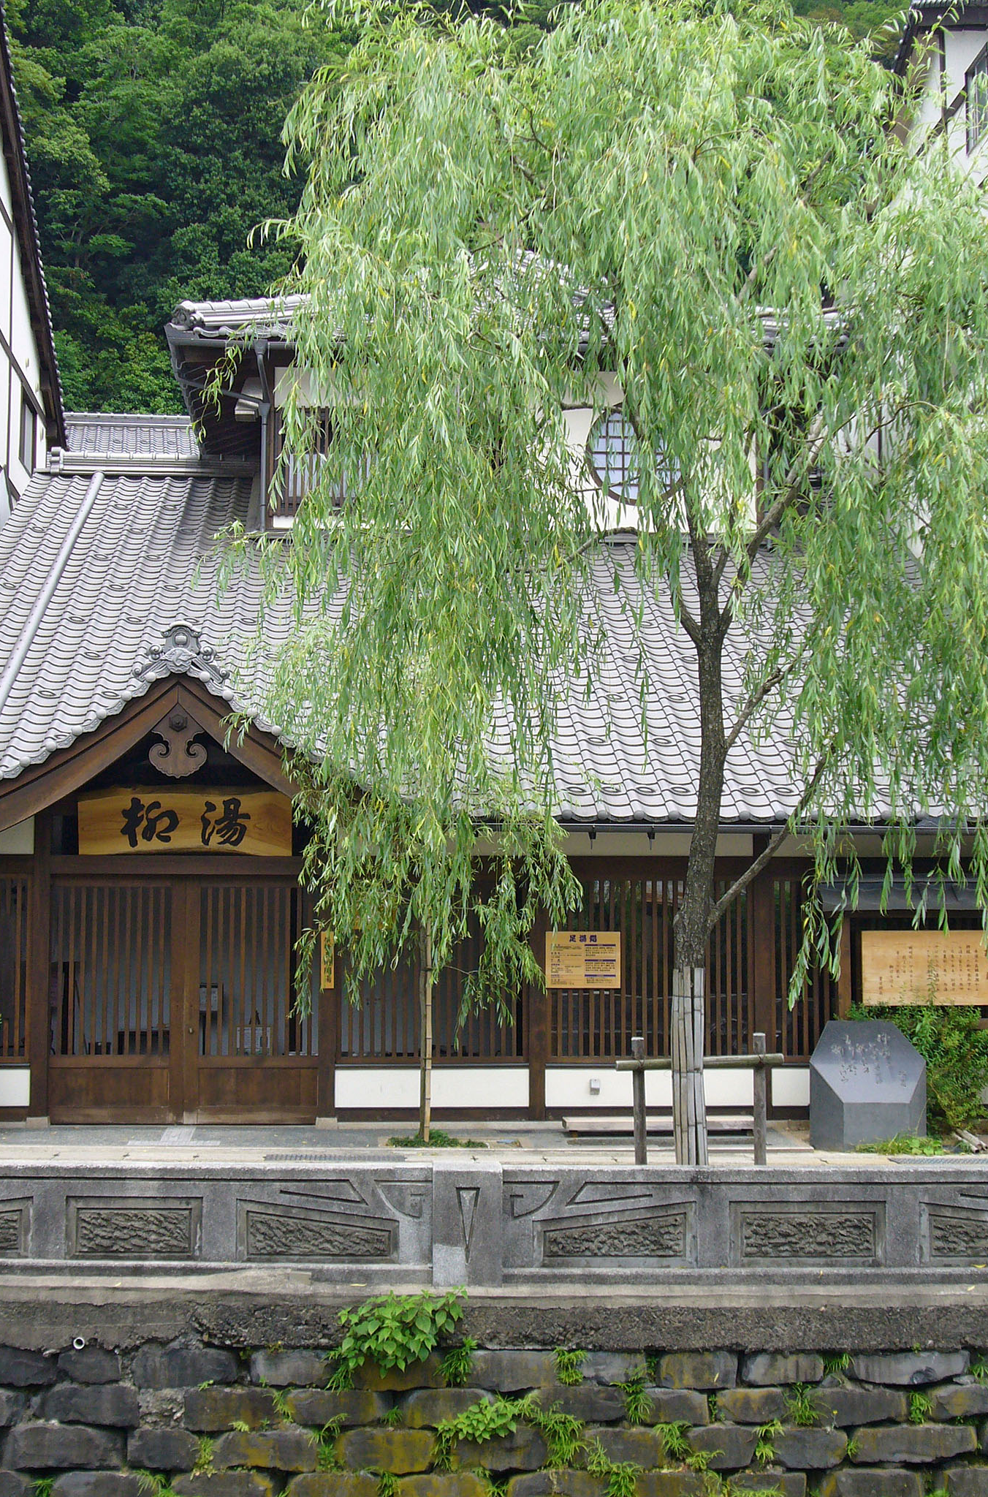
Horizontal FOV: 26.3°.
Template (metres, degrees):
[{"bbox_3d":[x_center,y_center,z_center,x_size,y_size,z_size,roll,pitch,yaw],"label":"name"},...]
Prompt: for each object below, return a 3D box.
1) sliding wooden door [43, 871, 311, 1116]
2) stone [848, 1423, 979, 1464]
[{"bbox_3d":[-2.462,1.979,16.790,2.110,1.940,0.080,1,-5,-4],"label":"sliding wooden door"},{"bbox_3d":[1.750,2.920,8.987,0.533,0.157,0.260,0,-5,2],"label":"stone"}]

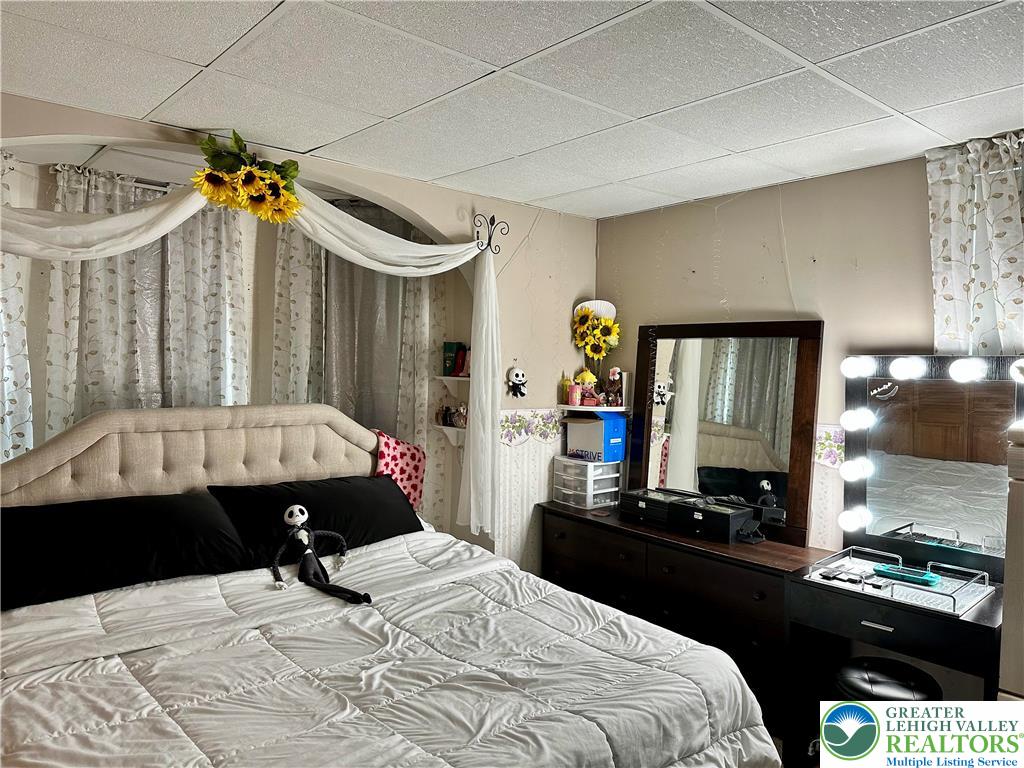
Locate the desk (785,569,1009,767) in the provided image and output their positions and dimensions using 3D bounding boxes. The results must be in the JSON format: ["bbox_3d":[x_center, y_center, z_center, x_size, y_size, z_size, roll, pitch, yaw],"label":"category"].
[{"bbox_3d":[1.467,1.112,2.626,0.540,0.762,0.670,-1,3,-41],"label":"desk"}]

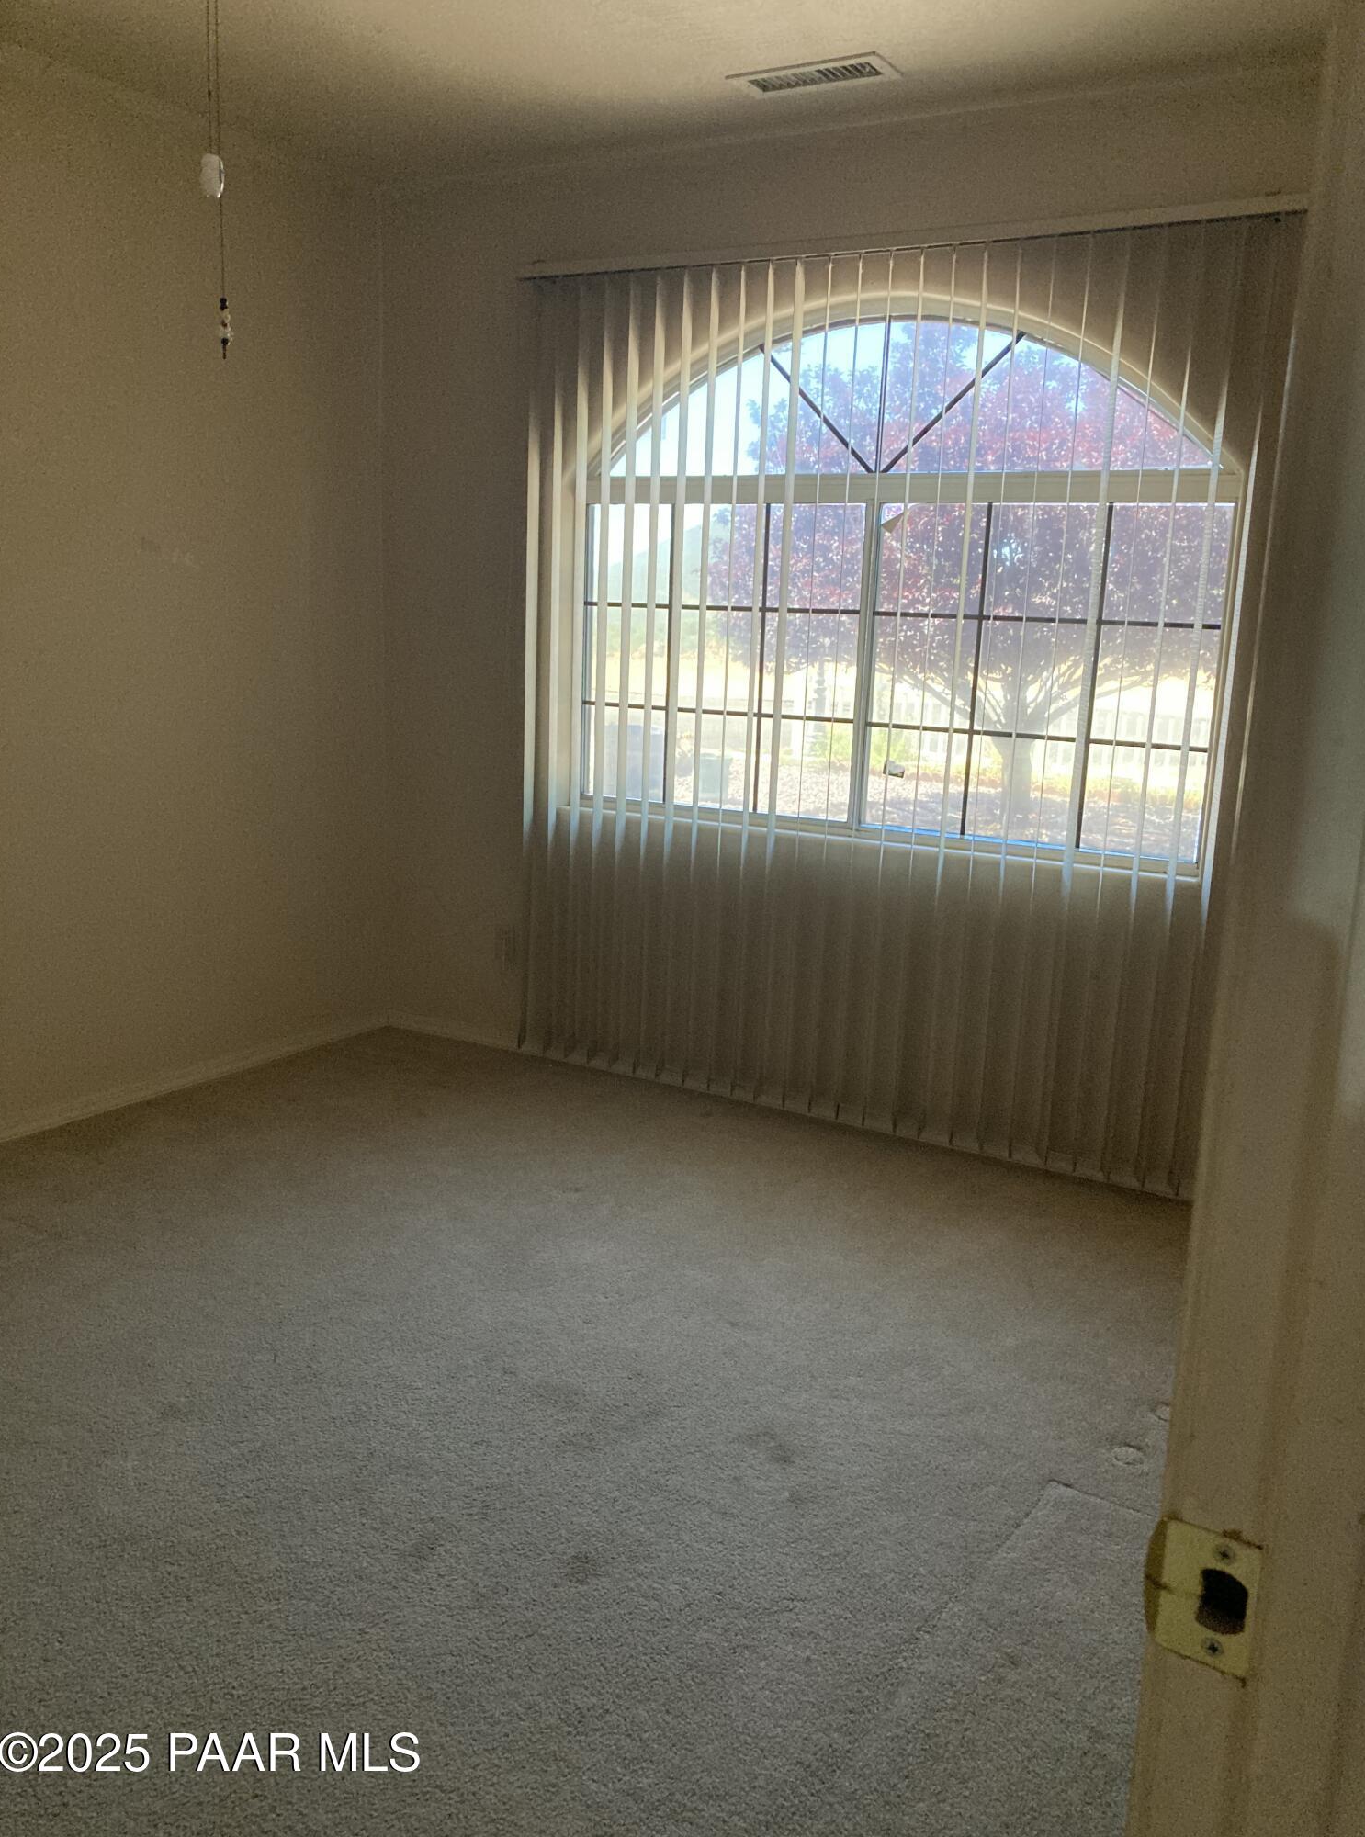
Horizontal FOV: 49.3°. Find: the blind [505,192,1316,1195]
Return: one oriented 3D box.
[{"bbox_3d":[0.386,-0.540,3.674,1.941,2.135,0.095,9,14,29],"label":"blind"}]

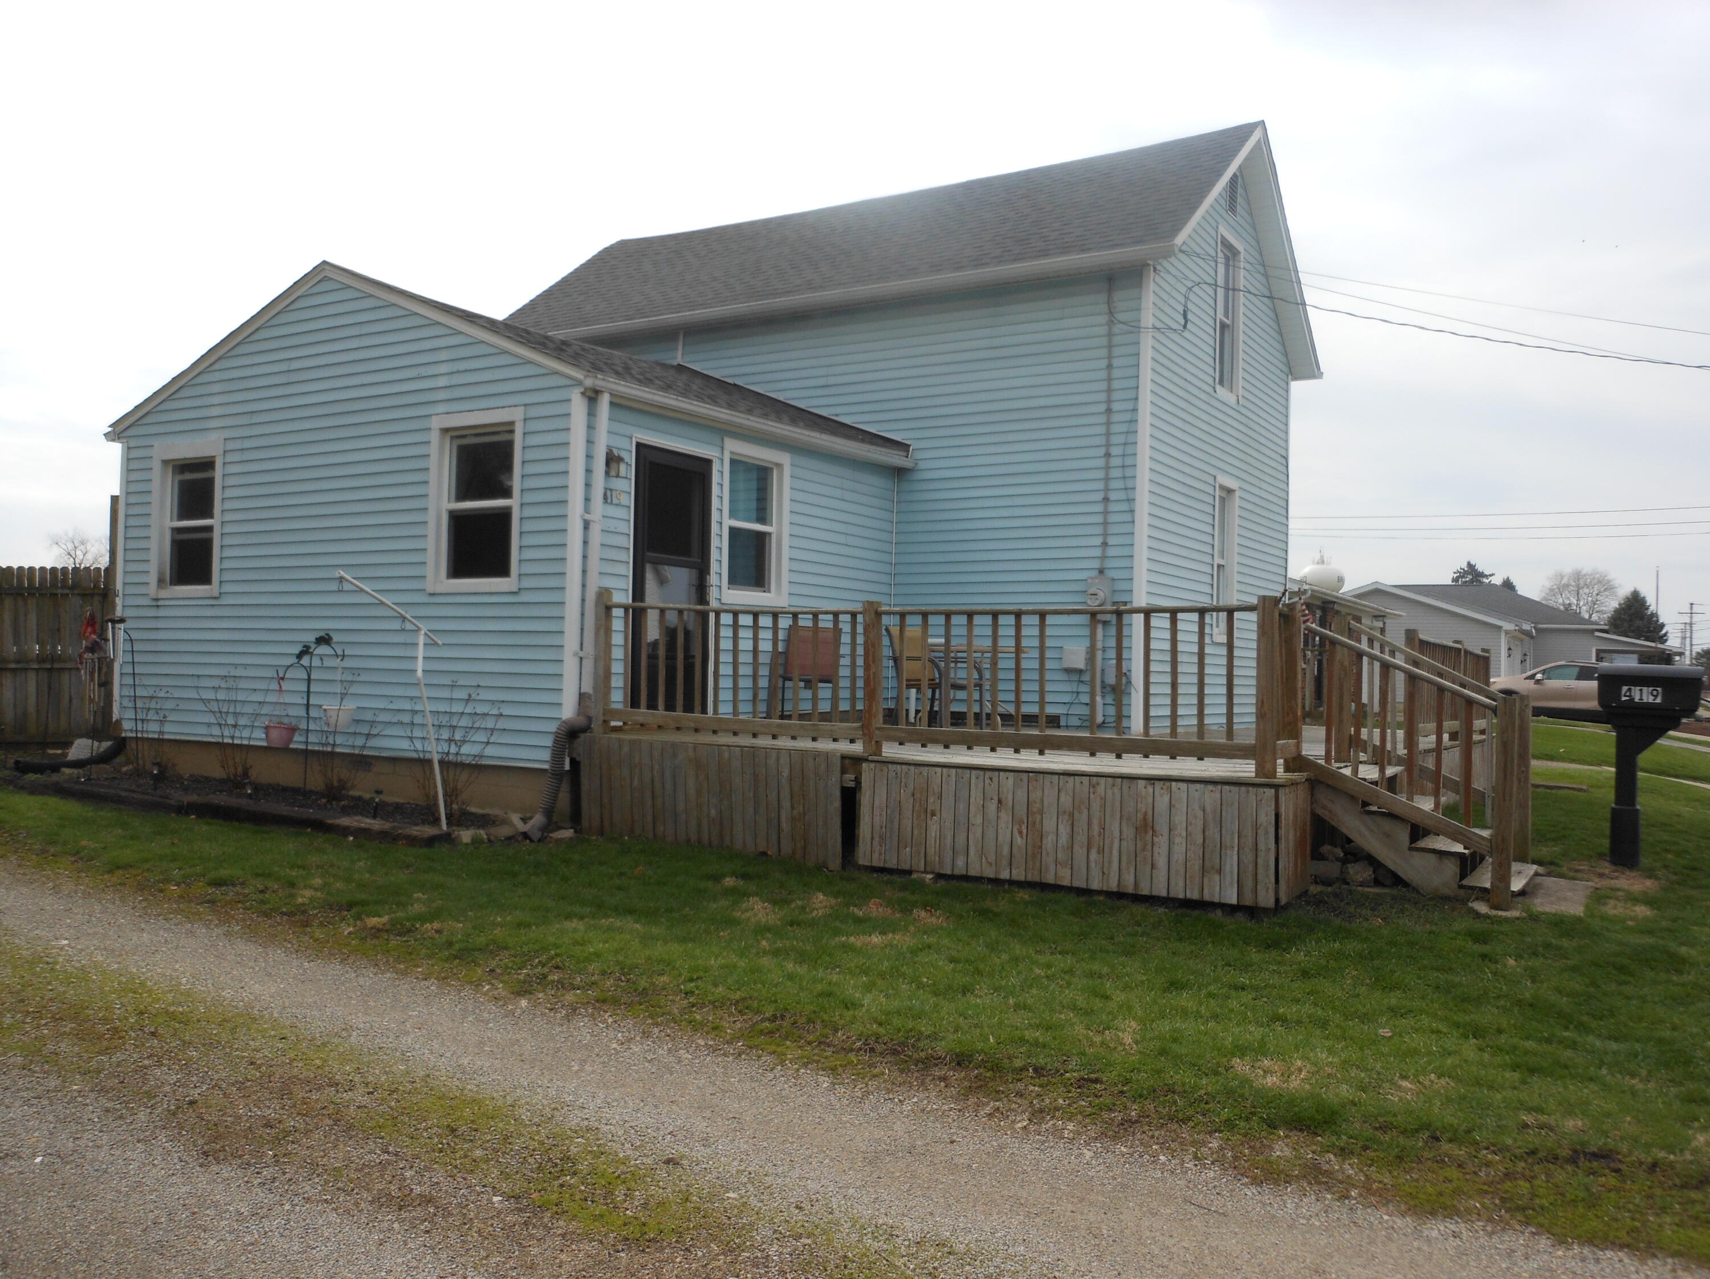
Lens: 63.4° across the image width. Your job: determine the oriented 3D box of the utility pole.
[{"bbox_3d":[89.396,0.828,147.988,2.400,9.805,0.400,1,-1,31],"label":"utility pole"}]

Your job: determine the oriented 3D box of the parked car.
[{"bbox_3d":[20.274,1.477,39.200,4.800,1.670,1.900,1,-1,31],"label":"parked car"}]

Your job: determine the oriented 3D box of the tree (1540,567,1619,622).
[{"bbox_3d":[54.875,-0.633,104.988,5.205,9.788,5.205,1,-1,28],"label":"tree"}]

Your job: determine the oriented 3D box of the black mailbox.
[{"bbox_3d":[4.823,0.763,8.400,0.540,1.225,0.250,0,-1,38],"label":"black mailbox"}]

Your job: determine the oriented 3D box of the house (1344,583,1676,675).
[{"bbox_3d":[23.358,0.093,51.320,12.500,4.600,17.000,1,-1,31],"label":"house"}]

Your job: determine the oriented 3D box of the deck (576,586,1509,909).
[{"bbox_3d":[2.489,0.636,11.364,6.217,1.653,7.435,1,-1,31],"label":"deck"}]

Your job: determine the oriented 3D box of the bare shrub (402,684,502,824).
[{"bbox_3d":[-2.884,0.805,9.871,0.680,0.951,0.646,1,-1,31],"label":"bare shrub"}]

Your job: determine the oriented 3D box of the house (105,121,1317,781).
[{"bbox_3d":[-0.673,-2.027,14.699,8.702,6.930,9.969,1,-1,31],"label":"house"}]

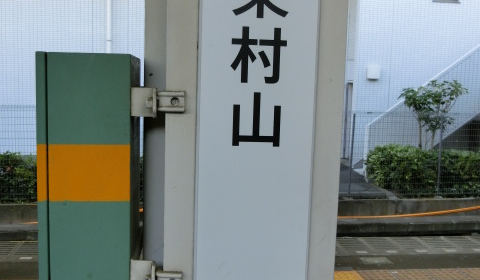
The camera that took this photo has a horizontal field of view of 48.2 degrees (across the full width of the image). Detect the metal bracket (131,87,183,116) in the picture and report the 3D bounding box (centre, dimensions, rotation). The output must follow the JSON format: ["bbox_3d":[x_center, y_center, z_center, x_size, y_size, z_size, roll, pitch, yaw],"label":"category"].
[{"bbox_3d":[-0.137,-0.061,0.897,0.090,0.049,0.038,1,7,-5],"label":"metal bracket"}]

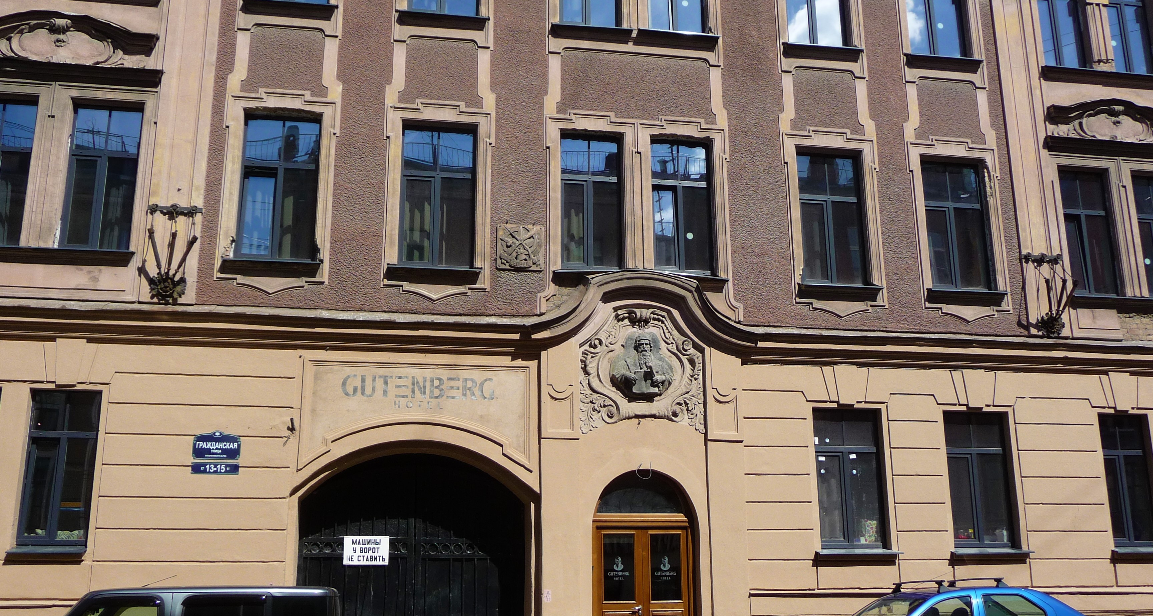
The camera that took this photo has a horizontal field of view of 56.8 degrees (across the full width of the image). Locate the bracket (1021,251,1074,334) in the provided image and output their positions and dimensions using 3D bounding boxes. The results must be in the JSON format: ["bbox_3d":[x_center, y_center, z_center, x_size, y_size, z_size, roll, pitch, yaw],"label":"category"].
[{"bbox_3d":[7.544,-0.275,16.789,0.760,1.390,0.500,2,-15,-10],"label":"bracket"}]

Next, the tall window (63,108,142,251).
[{"bbox_3d":[-6.301,-1.727,14.182,0.867,1.984,0.150,2,-14,-10],"label":"tall window"}]

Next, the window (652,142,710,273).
[{"bbox_3d":[1.625,-1.573,16.510,0.981,2.165,0.200,2,-15,-10],"label":"window"}]

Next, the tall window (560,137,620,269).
[{"bbox_3d":[0.235,-1.697,16.972,0.979,2.253,0.200,2,-14,-10],"label":"tall window"}]

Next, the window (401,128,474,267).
[{"bbox_3d":[-1.943,-1.551,14.924,1.027,2.024,0.150,2,-14,-10],"label":"window"}]

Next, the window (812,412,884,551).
[{"bbox_3d":[4.247,2.662,16.608,1.027,2.130,0.200,2,-14,-10],"label":"window"}]

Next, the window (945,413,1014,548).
[{"bbox_3d":[6.428,2.741,17.011,0.965,2.126,0.200,2,-14,-10],"label":"window"}]

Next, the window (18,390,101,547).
[{"bbox_3d":[-6.415,1.976,13.231,0.853,1.923,0.150,2,-14,-10],"label":"window"}]

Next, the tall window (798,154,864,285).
[{"bbox_3d":[4.242,-1.493,17.698,1.073,2.321,0.200,2,-14,-10],"label":"tall window"}]

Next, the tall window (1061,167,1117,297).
[{"bbox_3d":[8.472,-1.289,17.741,0.985,2.232,0.200,2,-15,-10],"label":"tall window"}]

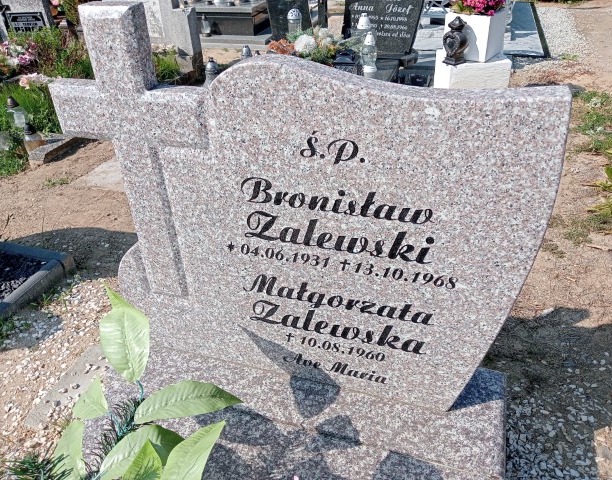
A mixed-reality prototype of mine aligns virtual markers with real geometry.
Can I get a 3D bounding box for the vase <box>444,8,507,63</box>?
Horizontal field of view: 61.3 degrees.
[{"bbox_3d":[1.228,-1.504,3.772,0.328,0.302,0.335,19,38,32],"label":"vase"}]

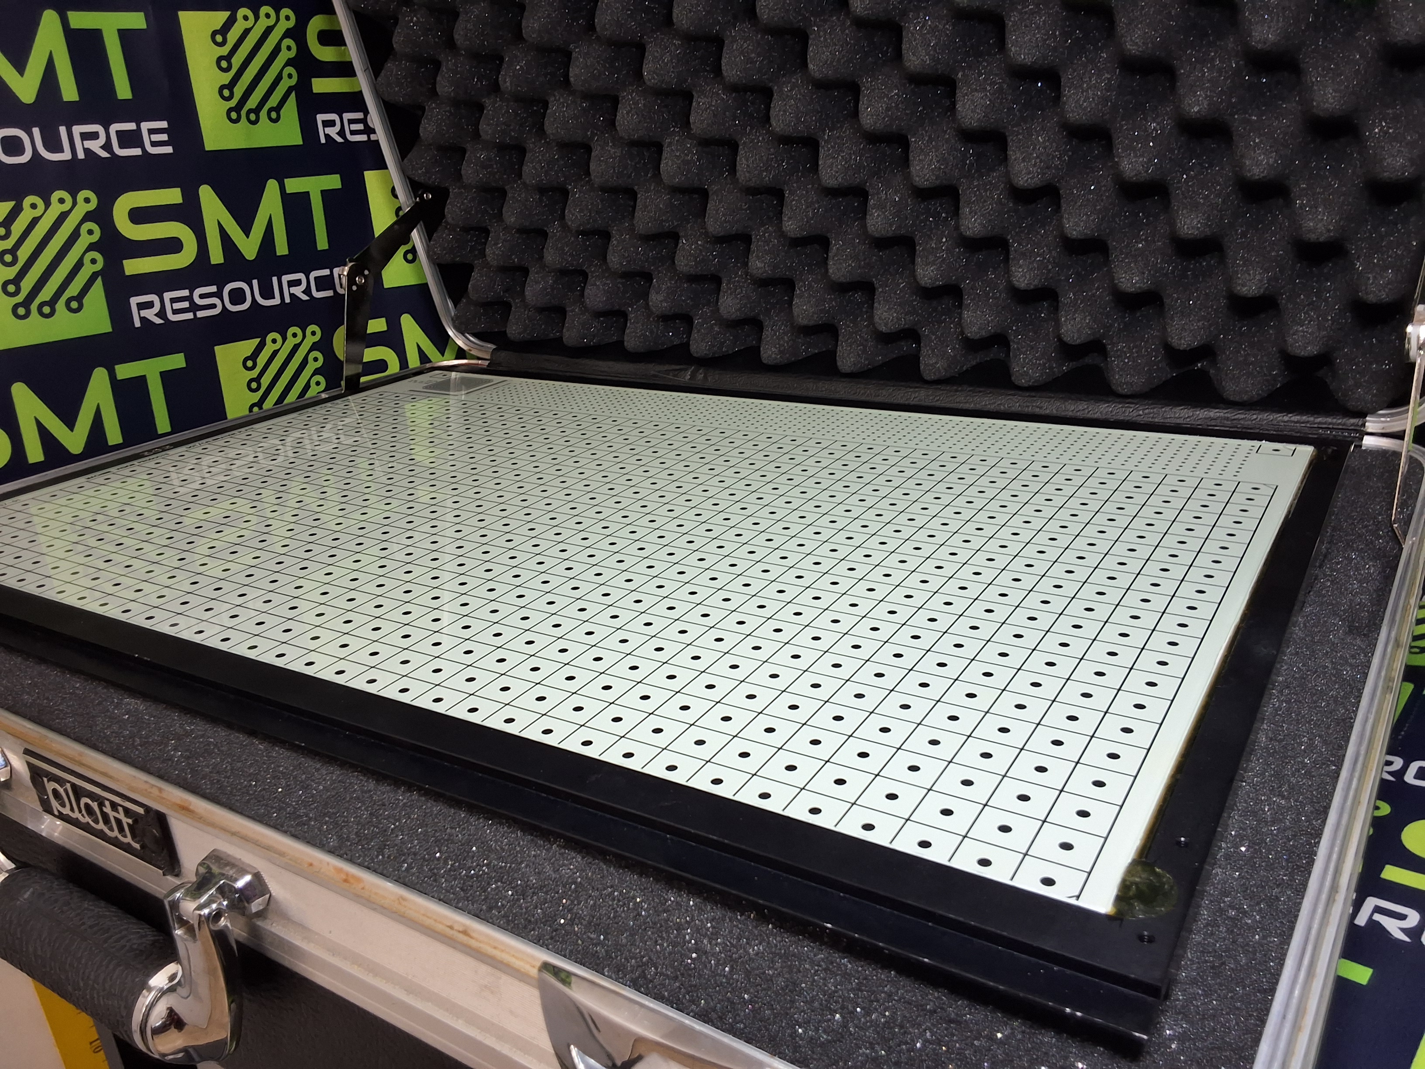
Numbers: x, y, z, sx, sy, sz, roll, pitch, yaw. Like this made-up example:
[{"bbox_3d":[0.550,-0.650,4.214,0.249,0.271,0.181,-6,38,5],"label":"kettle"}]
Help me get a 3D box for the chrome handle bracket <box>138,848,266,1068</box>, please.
[{"bbox_3d":[-0.123,0.107,0.280,0.027,0.049,0.029,10,25,32],"label":"chrome handle bracket"}]

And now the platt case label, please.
[{"bbox_3d":[-0.166,0.075,0.312,0.062,0.019,0.003,10,25,32],"label":"platt case label"}]

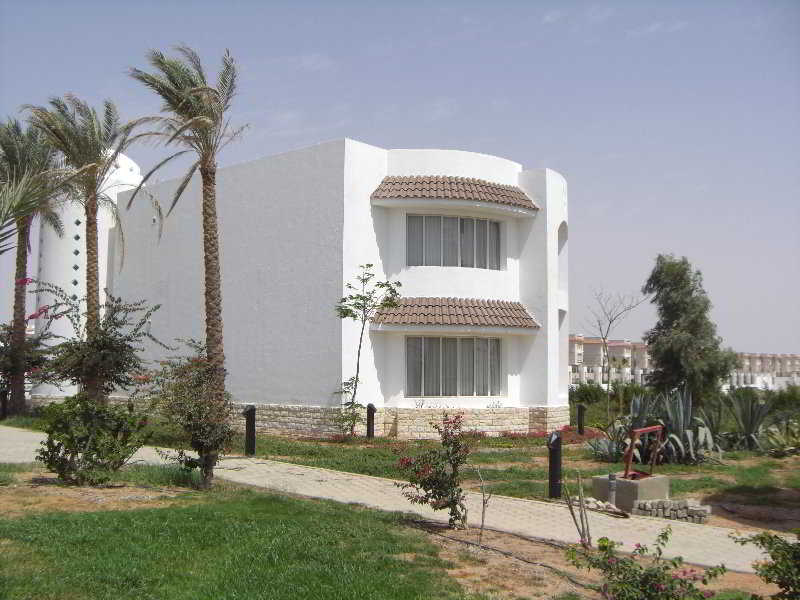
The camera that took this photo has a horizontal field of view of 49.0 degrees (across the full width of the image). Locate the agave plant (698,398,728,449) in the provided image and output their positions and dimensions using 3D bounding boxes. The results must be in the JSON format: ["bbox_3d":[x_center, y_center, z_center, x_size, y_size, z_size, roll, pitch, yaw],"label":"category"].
[{"bbox_3d":[7.547,3.050,21.249,0.901,1.219,0.901,0,-5,0],"label":"agave plant"}]

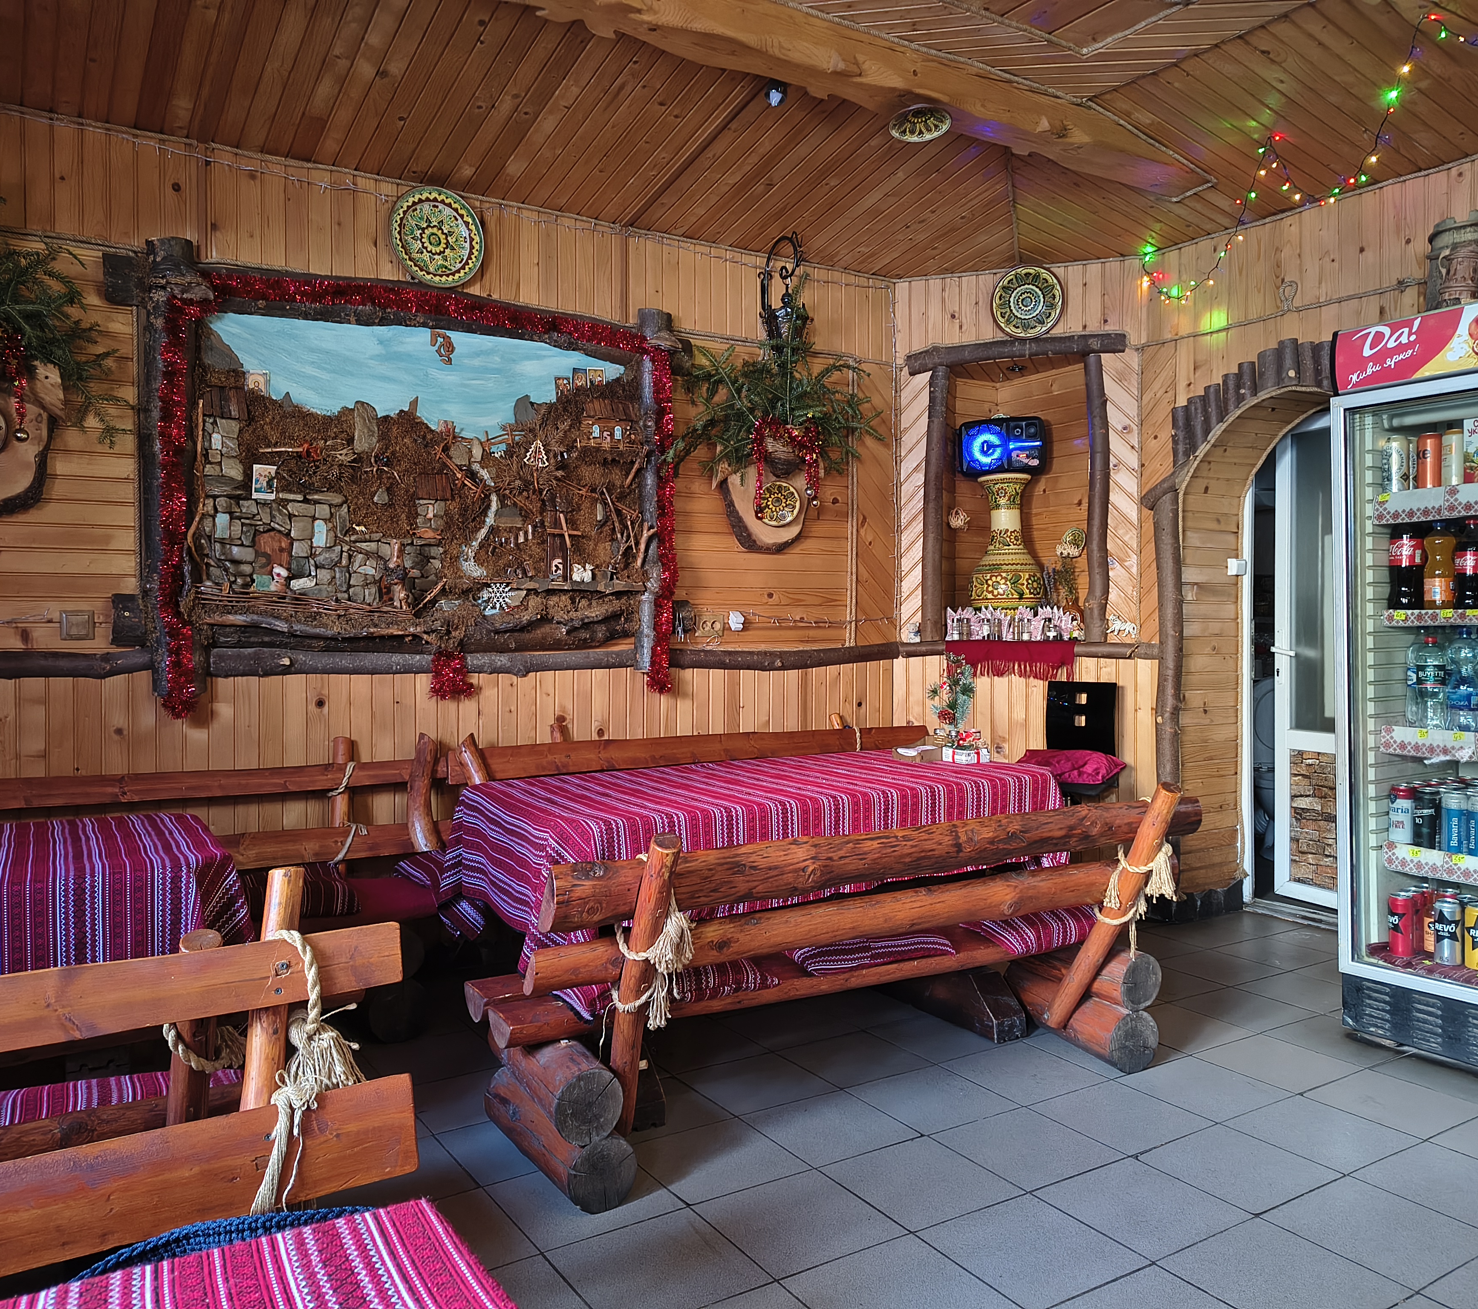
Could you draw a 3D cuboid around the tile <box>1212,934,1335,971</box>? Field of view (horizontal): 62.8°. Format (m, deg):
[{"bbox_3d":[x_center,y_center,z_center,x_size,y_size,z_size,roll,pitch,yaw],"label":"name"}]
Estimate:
[{"bbox_3d":[1.857,1.036,4.184,0.305,0.010,0.305,-1,2,-33],"label":"tile"}]

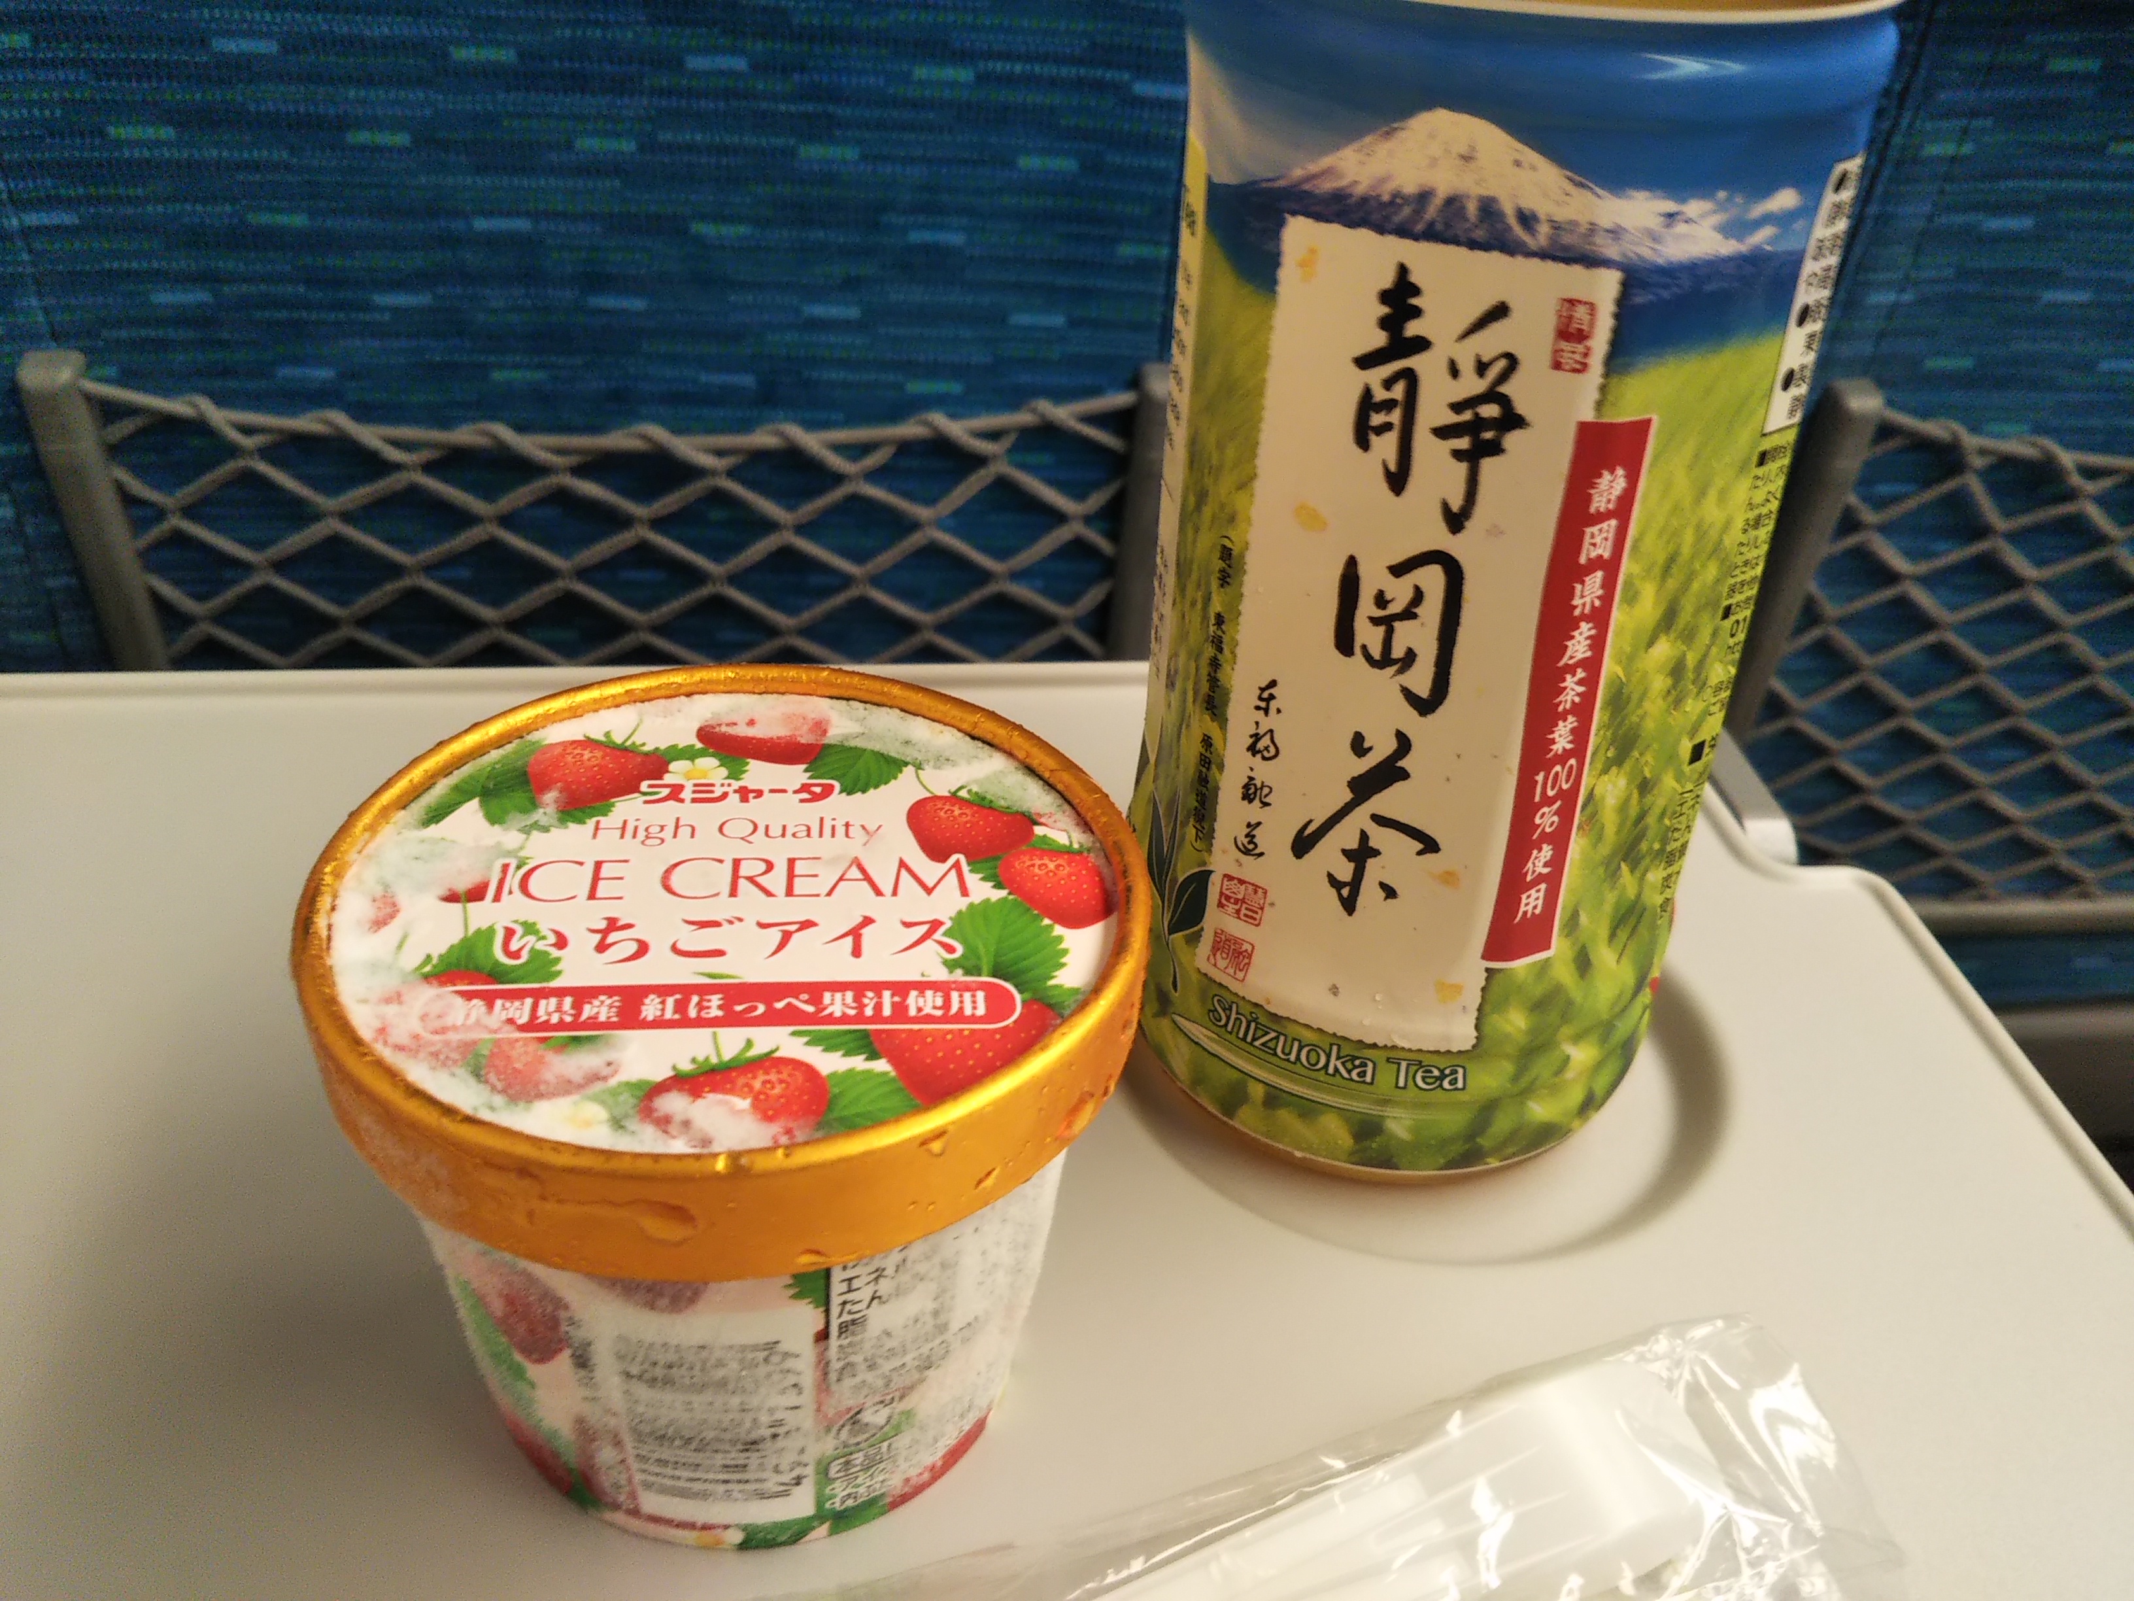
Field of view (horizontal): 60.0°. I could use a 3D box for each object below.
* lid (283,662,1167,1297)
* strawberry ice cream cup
[{"bbox_3d":[-0.030,0.011,0.171,0.075,0.012,0.075,0,33,-5],"label":"lid"},{"bbox_3d":[-0.031,0.031,0.183,0.075,0.059,0.075,0,33,-5],"label":"strawberry ice cream cup"}]

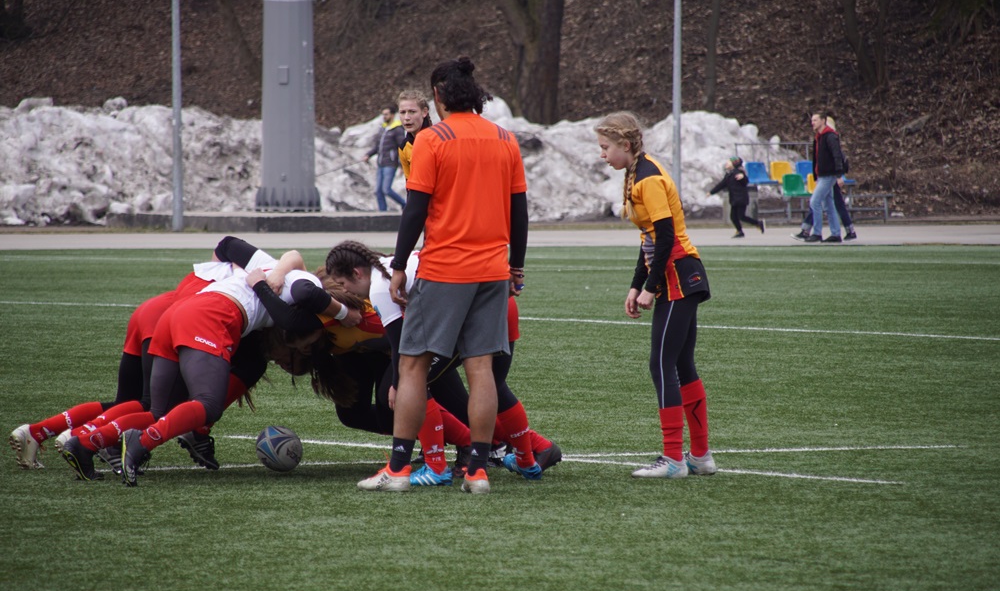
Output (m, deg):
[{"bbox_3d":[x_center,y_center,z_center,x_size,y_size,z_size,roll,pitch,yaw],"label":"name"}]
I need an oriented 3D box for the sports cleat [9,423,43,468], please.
[{"bbox_3d":[-2.081,0.662,32.900,0.115,0.235,0.095,-41,22,-21],"label":"sports cleat"}]

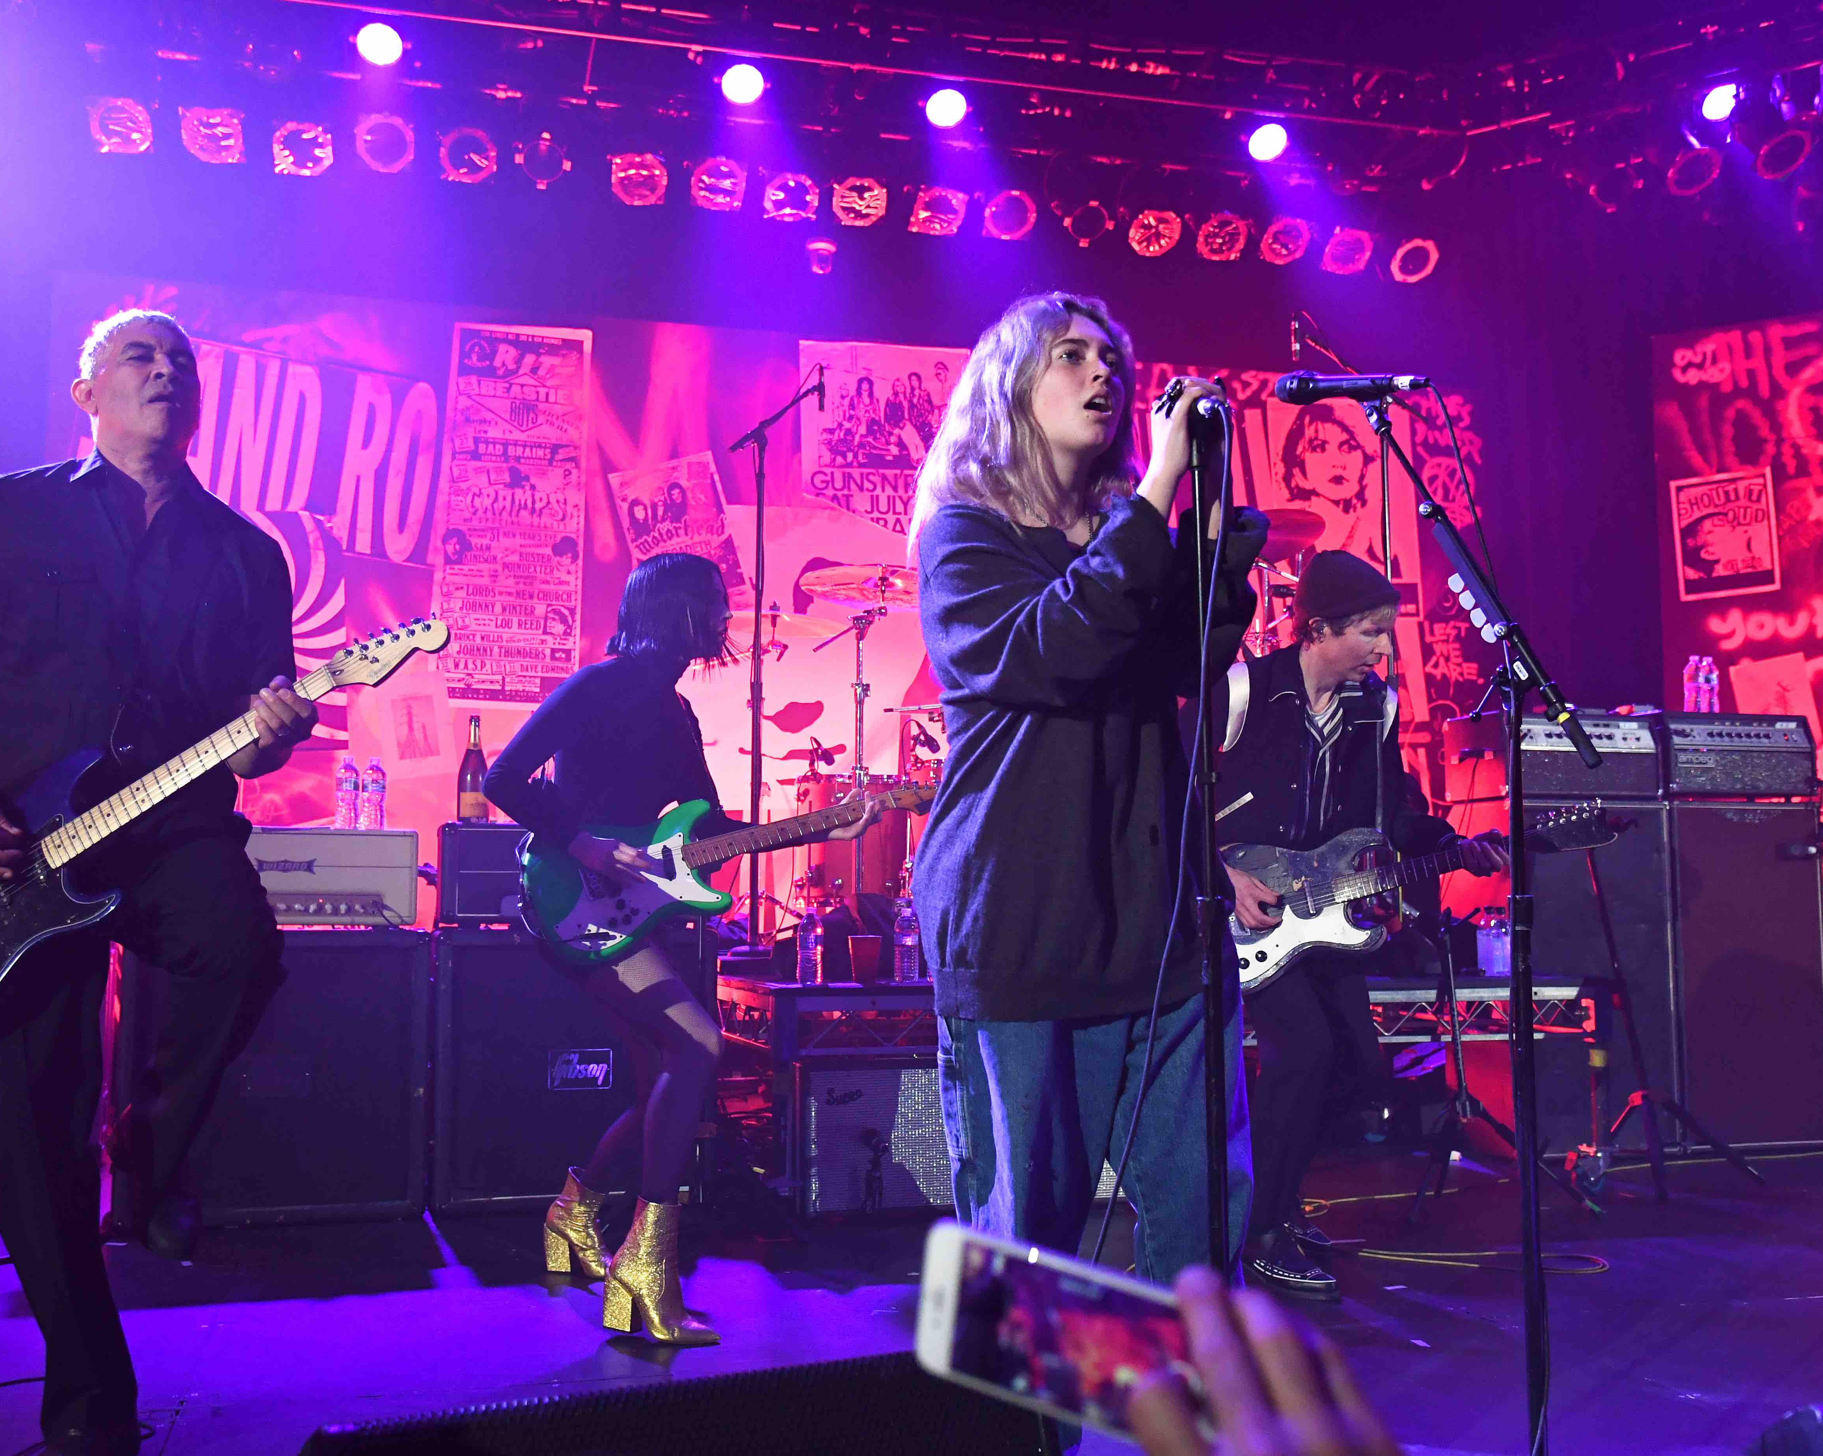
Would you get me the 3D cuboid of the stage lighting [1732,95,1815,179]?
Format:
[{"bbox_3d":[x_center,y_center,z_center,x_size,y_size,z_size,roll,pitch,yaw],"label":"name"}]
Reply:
[{"bbox_3d":[3.915,-2.702,8.594,0.260,0.300,0.260,2,-43,-22],"label":"stage lighting"}]

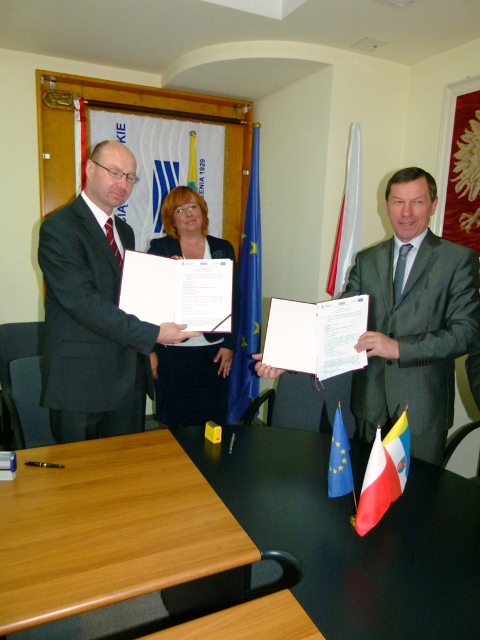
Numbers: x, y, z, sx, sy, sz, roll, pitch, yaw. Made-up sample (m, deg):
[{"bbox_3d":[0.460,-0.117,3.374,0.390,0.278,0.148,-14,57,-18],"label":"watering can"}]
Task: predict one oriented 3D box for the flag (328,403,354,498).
[{"bbox_3d":[0.257,0.335,1.170,0.070,0.235,0.055,3,11,6],"label":"flag"}]

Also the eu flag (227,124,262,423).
[{"bbox_3d":[0.040,-0.257,2.850,0.270,1.868,0.220,0,11,-8],"label":"eu flag"}]

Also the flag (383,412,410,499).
[{"bbox_3d":[0.389,0.337,1.150,0.085,0.235,0.060,0,11,-6],"label":"flag"}]

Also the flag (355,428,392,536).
[{"bbox_3d":[0.319,0.382,1.080,0.100,0.245,0.080,1,11,0],"label":"flag"}]

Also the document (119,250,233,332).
[{"bbox_3d":[-0.223,-0.099,1.600,0.385,0.265,0.050,2,-12,3],"label":"document"}]

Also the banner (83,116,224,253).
[{"bbox_3d":[-0.583,-0.864,3.291,0.970,1.060,0.050,-4,12,-25],"label":"banner"}]

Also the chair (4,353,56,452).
[{"bbox_3d":[-0.707,0.646,1.950,0.600,0.880,0.600,-4,12,-25],"label":"chair"}]

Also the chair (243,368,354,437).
[{"bbox_3d":[0.322,0.654,2.050,0.600,0.880,0.600,5,11,17],"label":"chair"}]

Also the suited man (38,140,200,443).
[{"bbox_3d":[-0.472,0.234,1.740,0.550,1.780,0.580,-8,14,-42],"label":"suited man"}]

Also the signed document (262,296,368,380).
[{"bbox_3d":[0.253,0.055,1.530,0.350,0.260,0.070,0,-18,5],"label":"signed document"}]

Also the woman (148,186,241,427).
[{"bbox_3d":[-0.241,0.166,2.400,0.480,1.681,0.300,0,11,-9],"label":"woman"}]

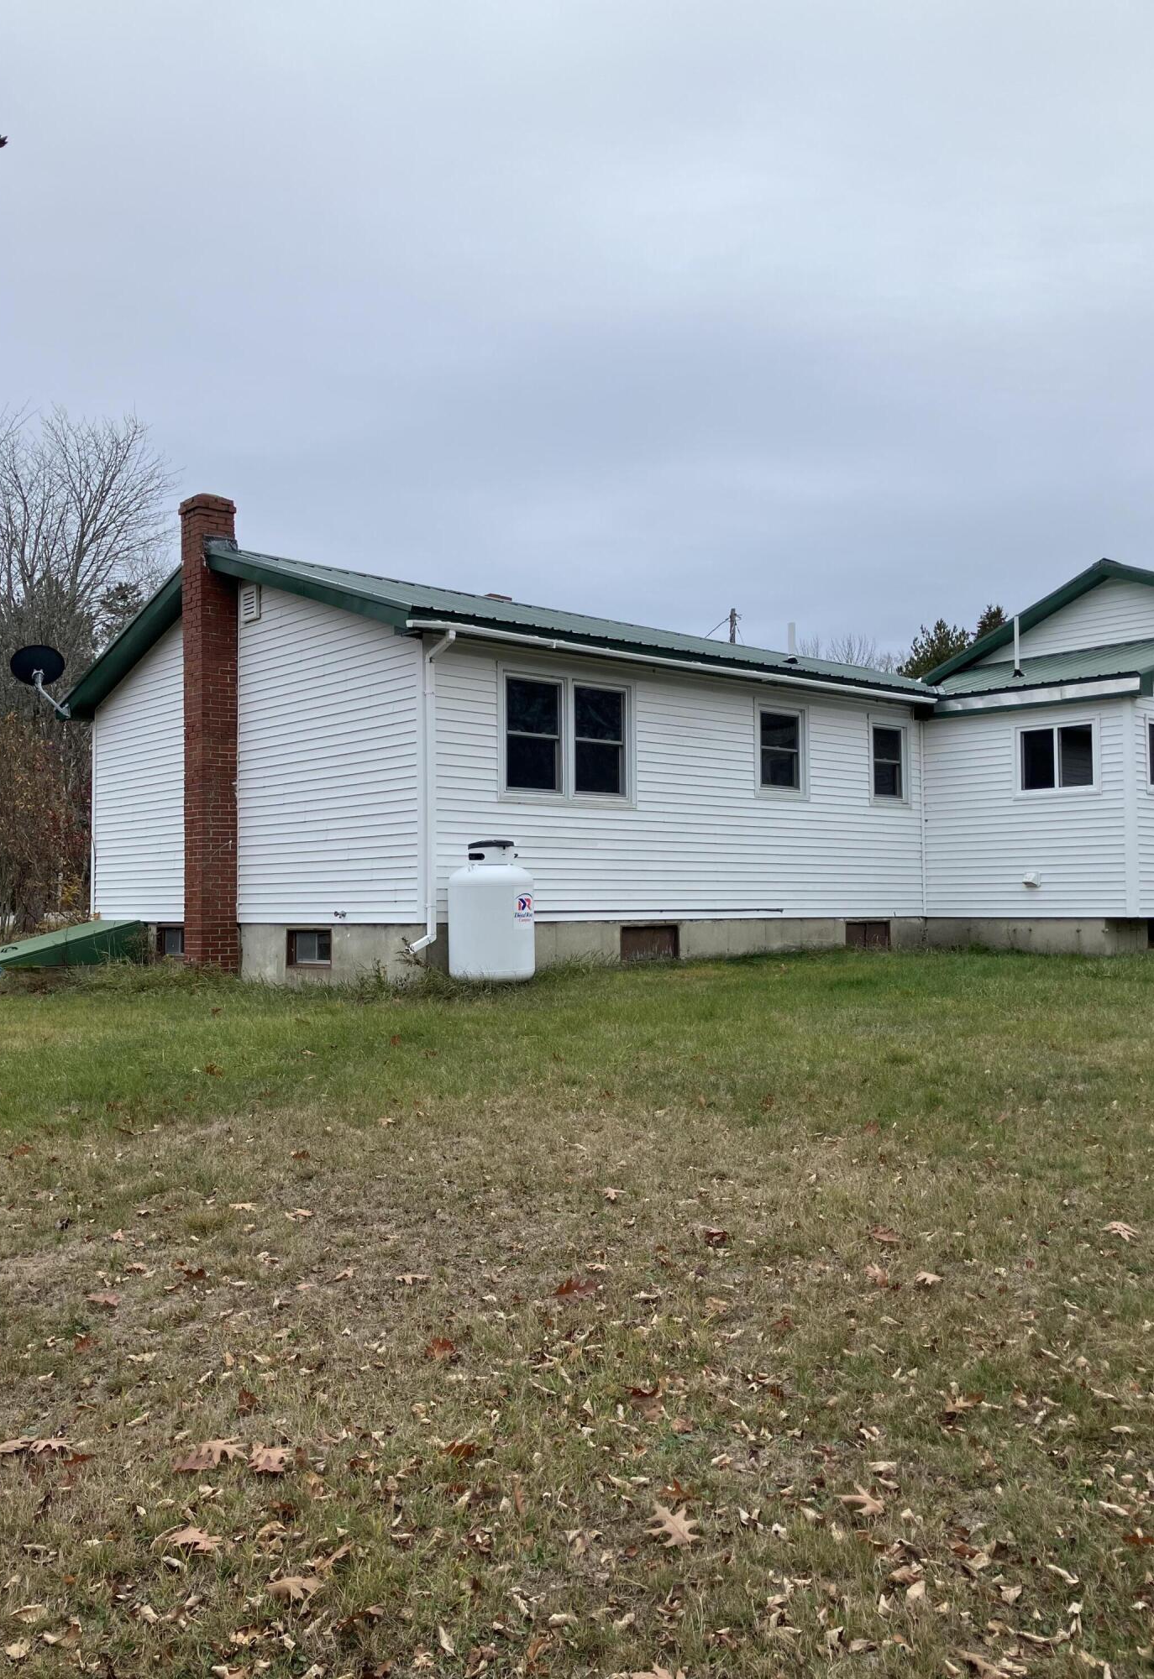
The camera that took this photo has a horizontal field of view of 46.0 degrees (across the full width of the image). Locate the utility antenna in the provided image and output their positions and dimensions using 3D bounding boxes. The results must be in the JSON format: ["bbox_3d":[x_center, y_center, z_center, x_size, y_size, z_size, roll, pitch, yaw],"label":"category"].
[{"bbox_3d":[-6.913,-2.045,17.500,0.760,0.950,0.620,1,-3,-22],"label":"utility antenna"}]

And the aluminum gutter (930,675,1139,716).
[{"bbox_3d":[5.259,-1.644,15.719,0.100,0.140,2.570,2,-4,-42],"label":"aluminum gutter"}]

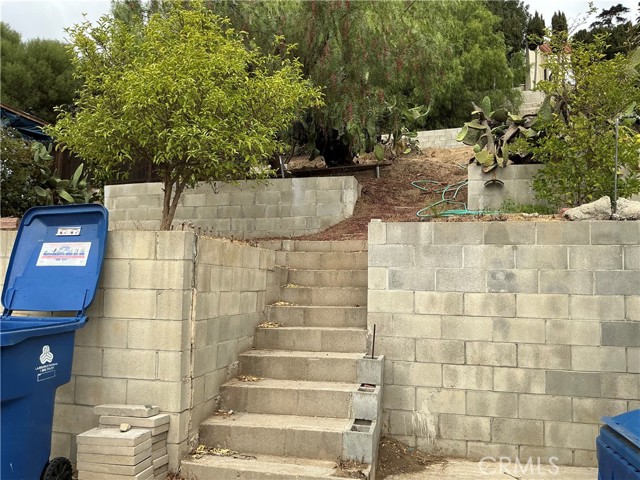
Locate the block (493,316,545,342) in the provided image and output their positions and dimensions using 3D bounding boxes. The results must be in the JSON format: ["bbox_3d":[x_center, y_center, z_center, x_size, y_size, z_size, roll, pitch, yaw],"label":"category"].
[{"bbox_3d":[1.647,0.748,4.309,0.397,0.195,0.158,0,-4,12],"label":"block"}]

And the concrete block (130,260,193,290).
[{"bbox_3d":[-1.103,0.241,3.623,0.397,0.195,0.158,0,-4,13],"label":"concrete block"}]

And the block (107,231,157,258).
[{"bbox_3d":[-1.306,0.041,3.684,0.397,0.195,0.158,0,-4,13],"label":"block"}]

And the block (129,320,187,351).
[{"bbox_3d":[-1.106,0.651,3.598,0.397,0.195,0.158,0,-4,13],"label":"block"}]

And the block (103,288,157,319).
[{"bbox_3d":[-1.296,0.447,3.675,0.395,0.195,0.195,0,-3,11],"label":"block"}]

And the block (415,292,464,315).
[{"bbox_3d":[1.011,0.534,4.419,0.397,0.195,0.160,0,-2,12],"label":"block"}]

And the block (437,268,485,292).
[{"bbox_3d":[1.201,0.343,4.412,0.395,0.195,0.195,0,-3,11],"label":"block"}]

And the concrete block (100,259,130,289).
[{"bbox_3d":[-1.496,0.247,3.719,0.395,0.193,0.190,0,-3,13],"label":"concrete block"}]

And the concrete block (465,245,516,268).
[{"bbox_3d":[1.442,0.143,4.427,0.395,0.193,0.175,0,-3,14],"label":"concrete block"}]

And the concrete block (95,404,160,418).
[{"bbox_3d":[-1.305,1.148,3.490,0.390,0.054,0.165,0,-5,9],"label":"concrete block"}]

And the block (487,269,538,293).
[{"bbox_3d":[1.617,0.352,4.375,0.409,0.197,0.170,0,-6,11],"label":"block"}]

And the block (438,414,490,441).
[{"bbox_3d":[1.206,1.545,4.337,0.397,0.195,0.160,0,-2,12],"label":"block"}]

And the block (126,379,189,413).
[{"bbox_3d":[-1.115,1.060,3.593,0.397,0.195,0.150,0,-2,12],"label":"block"}]

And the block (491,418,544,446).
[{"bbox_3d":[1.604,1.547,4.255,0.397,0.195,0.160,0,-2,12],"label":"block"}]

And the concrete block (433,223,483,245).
[{"bbox_3d":[1.185,-0.057,4.435,0.395,0.195,0.195,0,-3,11],"label":"concrete block"}]

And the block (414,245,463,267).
[{"bbox_3d":[1.037,0.146,4.526,0.395,0.193,0.175,0,-3,14],"label":"block"}]

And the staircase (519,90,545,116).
[{"bbox_3d":[7.676,-4.912,19.300,1.100,1.150,1.300,1,-5,6],"label":"staircase"}]

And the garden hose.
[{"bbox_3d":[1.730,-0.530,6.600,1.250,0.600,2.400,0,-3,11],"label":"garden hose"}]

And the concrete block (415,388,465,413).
[{"bbox_3d":[1.025,1.340,4.389,0.400,0.197,0.170,0,-6,11],"label":"concrete block"}]

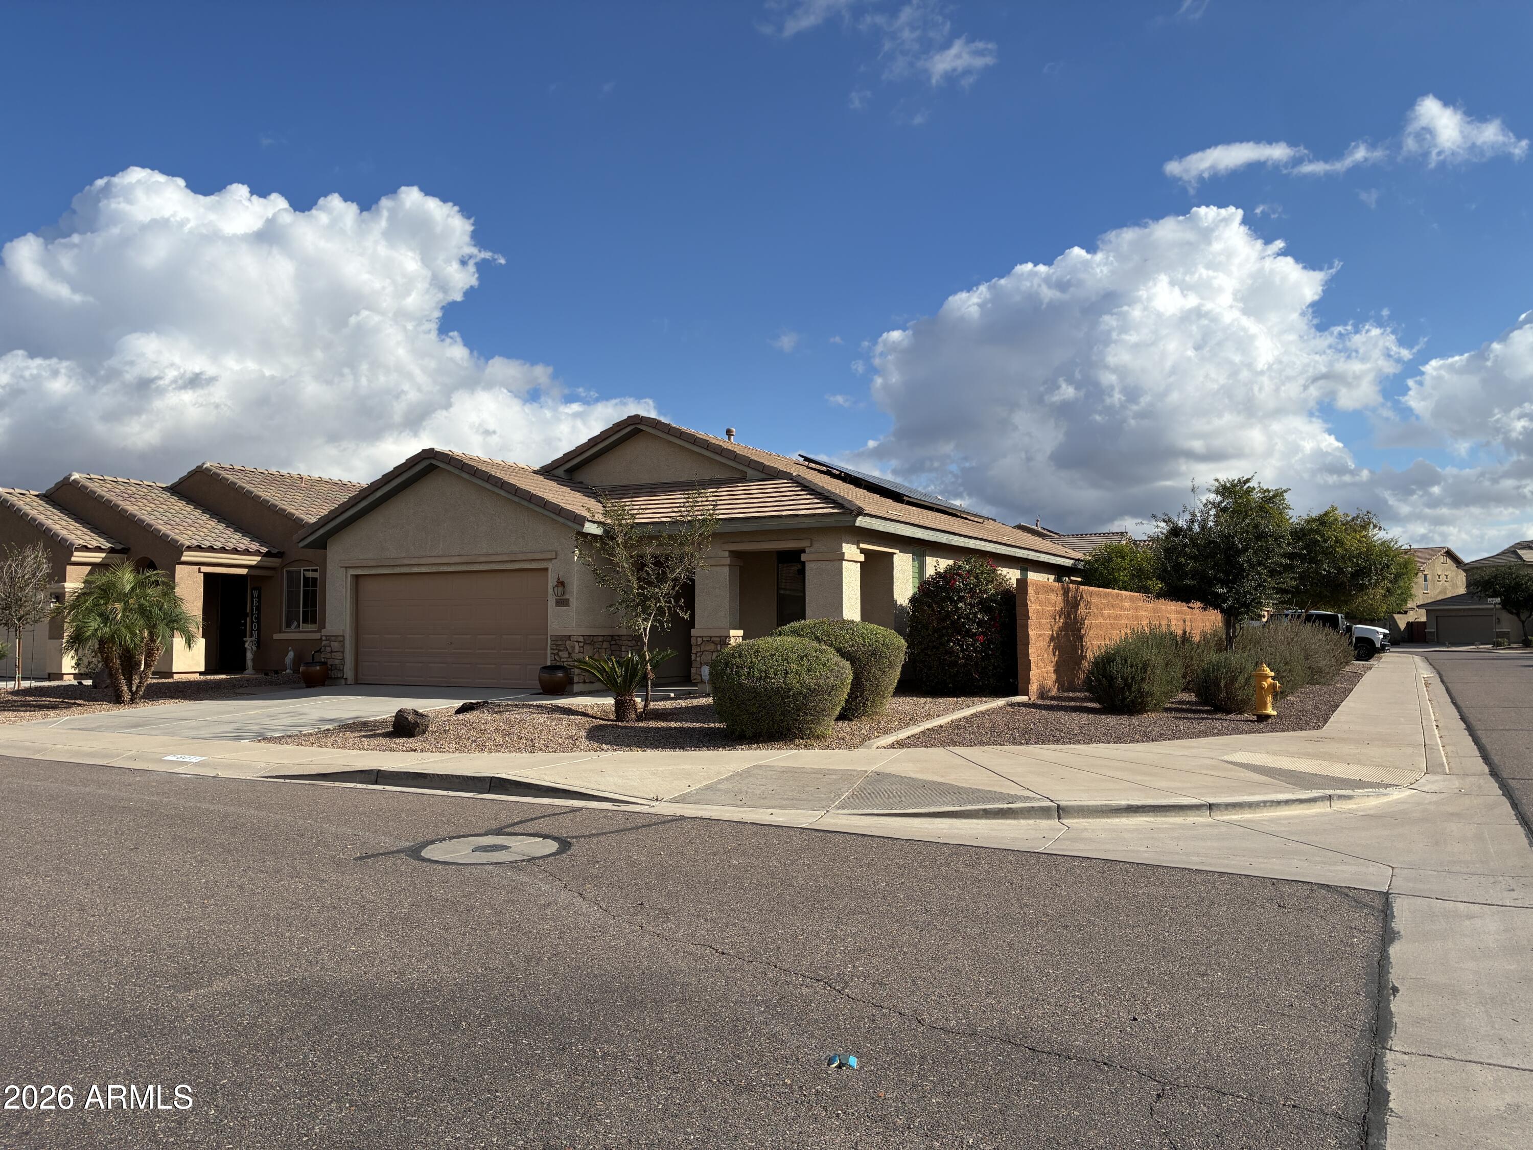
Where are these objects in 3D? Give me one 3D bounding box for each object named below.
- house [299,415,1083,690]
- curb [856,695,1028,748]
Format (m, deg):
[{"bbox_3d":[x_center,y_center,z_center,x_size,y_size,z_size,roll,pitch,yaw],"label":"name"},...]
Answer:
[{"bbox_3d":[-0.242,-0.300,26.651,11.400,5.400,16.200,-2,-3,29],"label":"house"},{"bbox_3d":[2.640,2.004,15.862,0.180,0.150,5.800,-2,-1,29],"label":"curb"}]

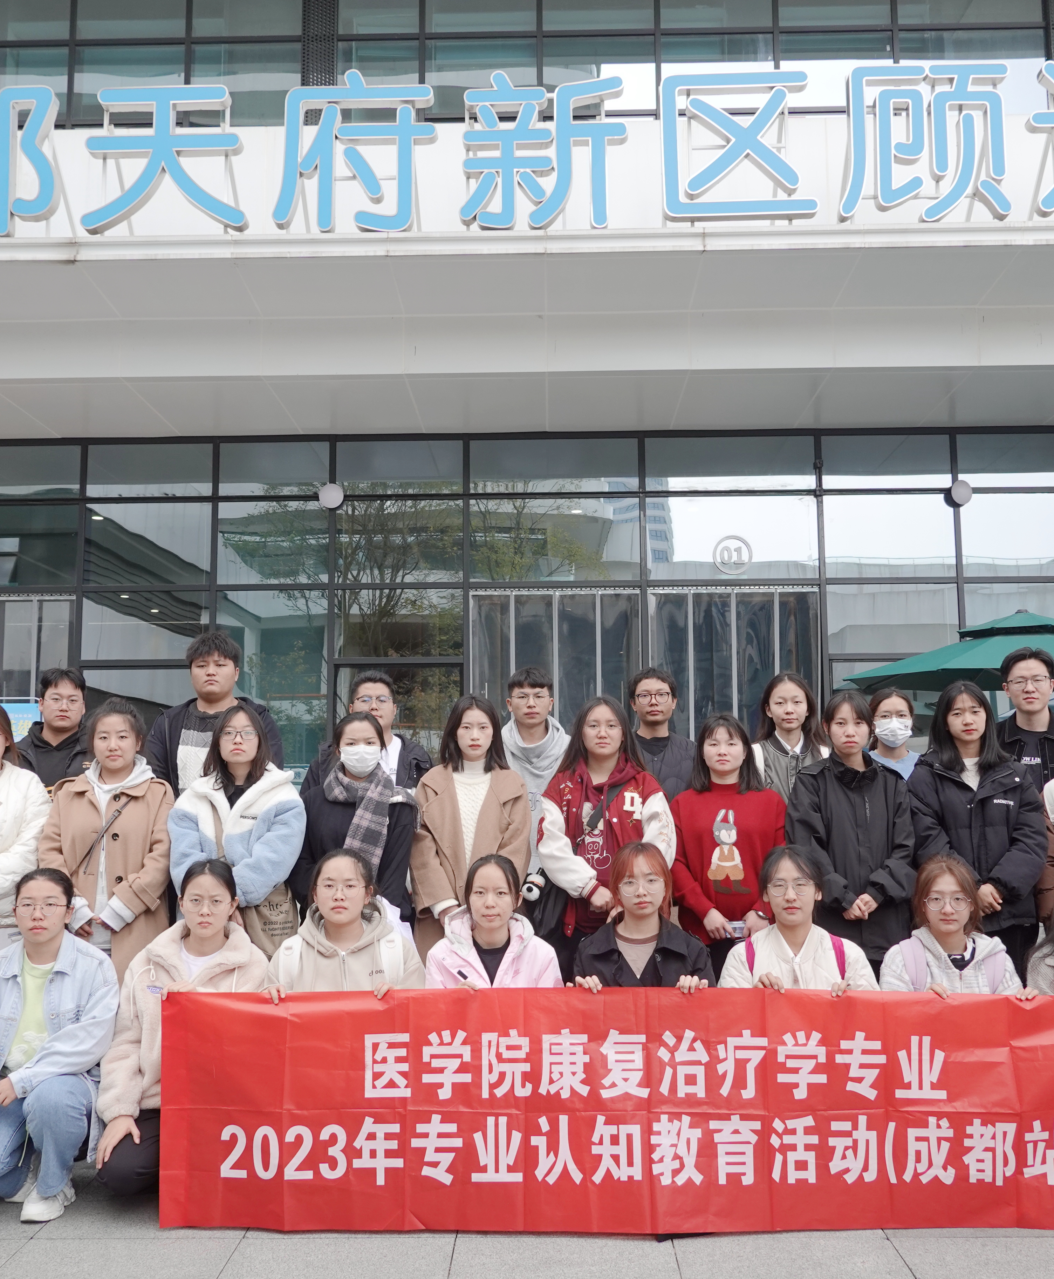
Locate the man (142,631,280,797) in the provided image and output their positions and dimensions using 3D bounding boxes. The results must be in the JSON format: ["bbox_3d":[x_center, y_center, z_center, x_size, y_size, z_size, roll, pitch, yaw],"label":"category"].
[{"bbox_3d":[-1.286,0.899,5.208,0.590,1.876,0.380,0,-6,-6],"label":"man"}]

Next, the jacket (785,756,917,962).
[{"bbox_3d":[1.223,0.810,4.821,0.490,0.757,0.310,0,-6,-1],"label":"jacket"}]

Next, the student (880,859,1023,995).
[{"bbox_3d":[1.364,1.216,4.137,0.530,1.024,0.660,-1,-6,4],"label":"student"}]

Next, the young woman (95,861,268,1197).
[{"bbox_3d":[-1.111,1.244,4.179,0.600,1.021,0.660,0,-6,-5],"label":"young woman"}]

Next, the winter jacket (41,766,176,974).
[{"bbox_3d":[-1.569,0.932,4.751,0.500,0.910,0.320,1,-6,-10],"label":"winter jacket"}]

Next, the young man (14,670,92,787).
[{"bbox_3d":[-1.999,0.990,5.361,0.520,1.739,0.340,1,-6,-12],"label":"young man"}]

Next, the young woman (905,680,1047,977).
[{"bbox_3d":[1.704,0.969,4.804,0.530,1.638,0.360,-2,-6,13],"label":"young woman"}]

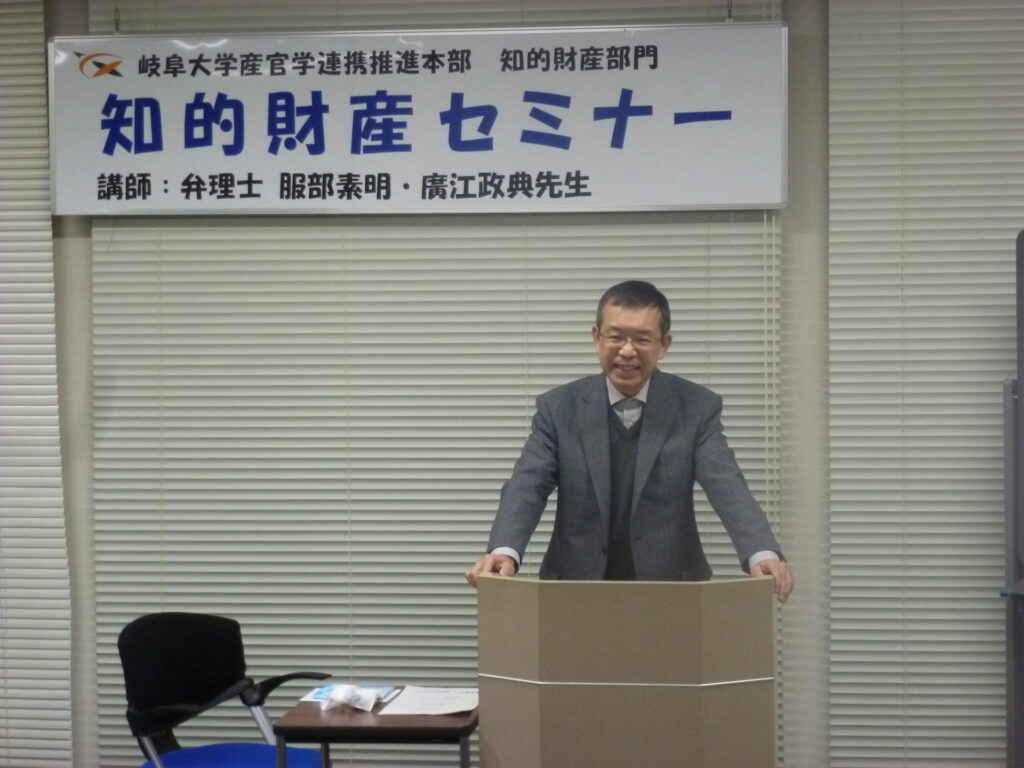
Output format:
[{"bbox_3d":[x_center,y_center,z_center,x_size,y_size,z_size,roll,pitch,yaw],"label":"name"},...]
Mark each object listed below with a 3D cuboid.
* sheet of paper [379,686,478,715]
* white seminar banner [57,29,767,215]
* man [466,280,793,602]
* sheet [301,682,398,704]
[{"bbox_3d":[-0.160,0.695,4.951,0.210,0.015,0.310,0,2,8],"label":"sheet of paper"},{"bbox_3d":[-0.241,-0.634,5.440,1.800,0.440,0.030,0,2,7],"label":"white seminar banner"},{"bbox_3d":[0.274,0.578,4.997,0.690,1.620,0.530,0,2,6],"label":"man"},{"bbox_3d":[-0.361,0.692,5.050,0.195,0.015,0.180,0,2,7],"label":"sheet"}]

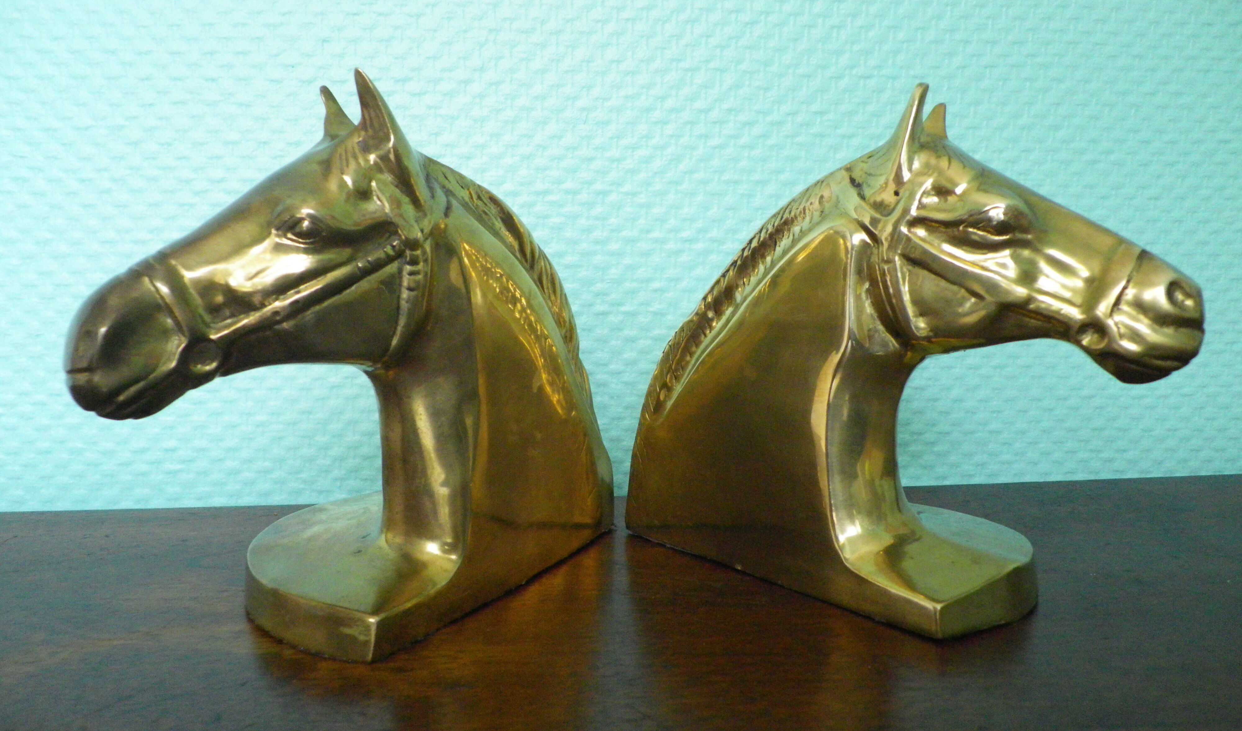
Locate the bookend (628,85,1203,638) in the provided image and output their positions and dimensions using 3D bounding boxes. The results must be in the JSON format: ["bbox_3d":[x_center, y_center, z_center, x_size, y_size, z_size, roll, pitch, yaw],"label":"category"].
[{"bbox_3d":[0.102,-0.010,0.351,0.095,0.166,0.193,-8,12,-44],"label":"bookend"}]

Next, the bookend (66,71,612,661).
[{"bbox_3d":[-0.091,-0.008,0.332,0.095,0.168,0.193,5,10,31],"label":"bookend"}]

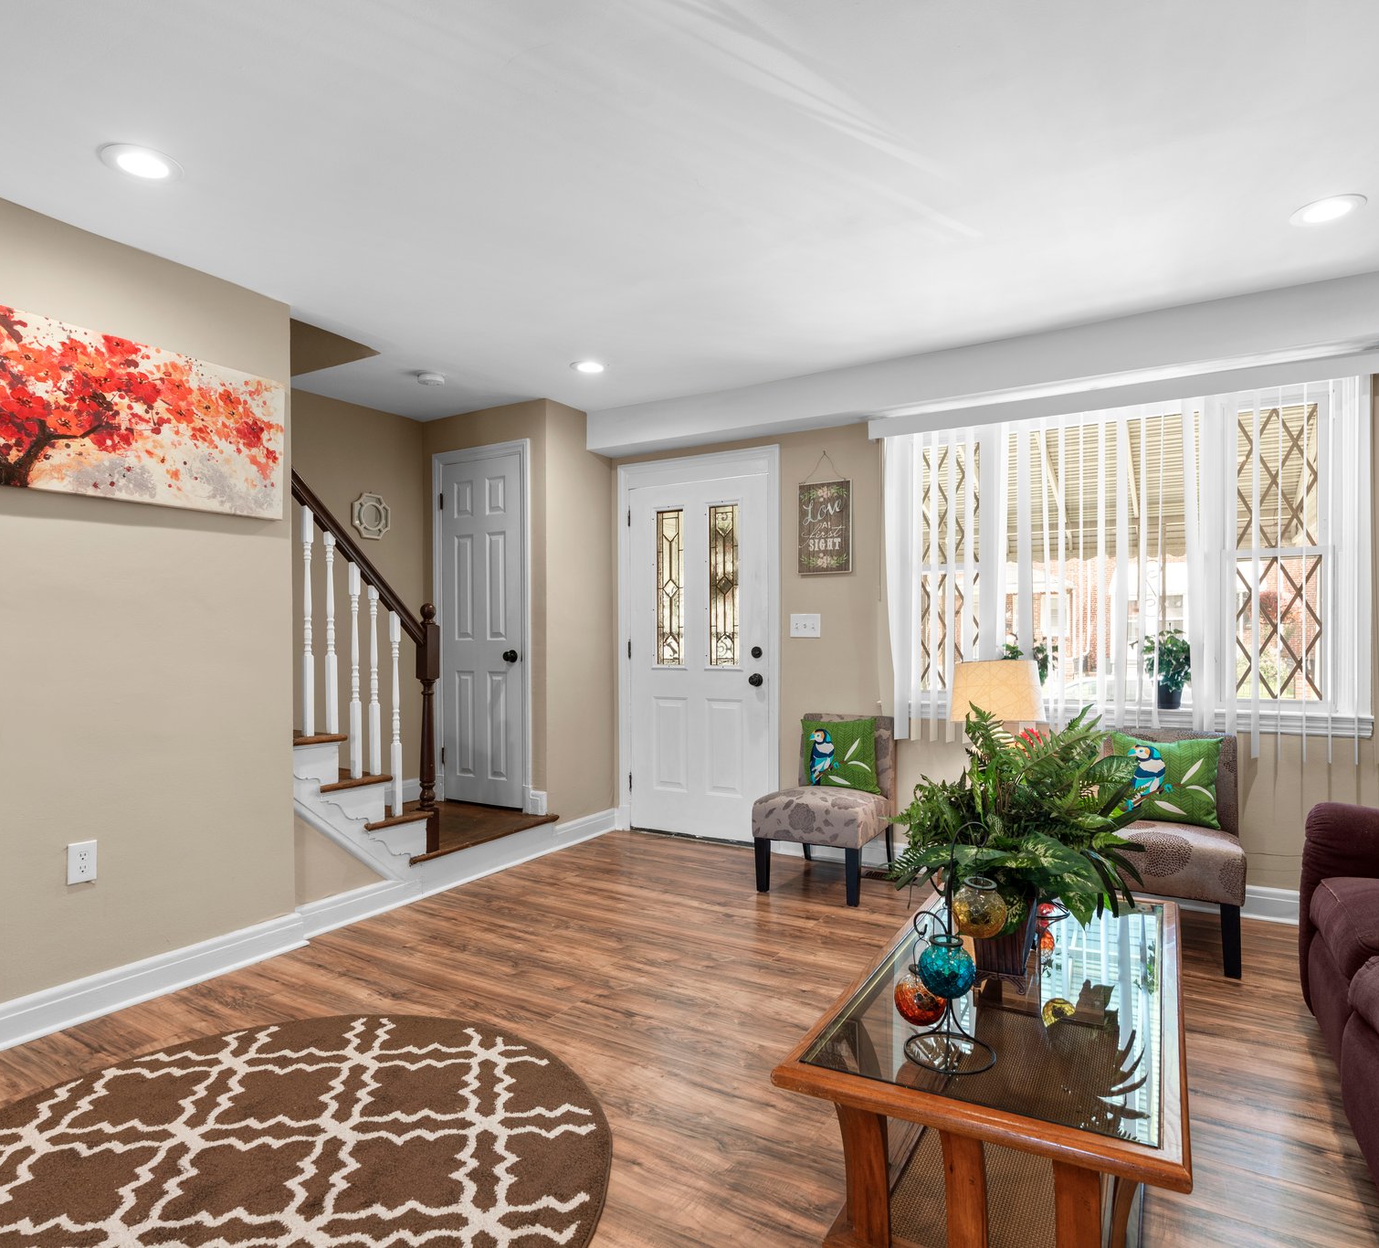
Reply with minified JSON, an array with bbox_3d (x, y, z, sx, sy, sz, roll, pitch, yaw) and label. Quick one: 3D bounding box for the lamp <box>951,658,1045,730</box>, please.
[{"bbox_3d":[1.326,0.446,3.566,0.410,0.600,0.410,-1,-1,31],"label":"lamp"}]

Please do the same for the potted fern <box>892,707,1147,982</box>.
[{"bbox_3d":[0.737,0.489,1.869,0.550,0.600,0.480,-1,-1,31],"label":"potted fern"}]

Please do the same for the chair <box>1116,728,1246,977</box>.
[{"bbox_3d":[1.832,0.822,3.205,0.510,0.770,0.670,-1,-1,31],"label":"chair"}]

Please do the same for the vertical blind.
[{"bbox_3d":[1.788,-0.215,3.651,1.915,1.512,0.100,-1,-1,31],"label":"vertical blind"}]

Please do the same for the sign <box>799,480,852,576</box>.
[{"bbox_3d":[0.718,-0.503,4.379,0.285,0.477,0.020,-1,-1,31],"label":"sign"}]

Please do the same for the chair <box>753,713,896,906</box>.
[{"bbox_3d":[0.668,0.838,3.961,0.510,0.770,0.660,-1,-1,31],"label":"chair"}]

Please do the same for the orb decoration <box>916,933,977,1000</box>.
[{"bbox_3d":[0.454,0.606,1.470,0.103,0.115,0.103,-1,-1,31],"label":"orb decoration"}]

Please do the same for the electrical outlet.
[{"bbox_3d":[-1.873,0.737,2.567,0.010,0.126,0.077,-1,-1,31],"label":"electrical outlet"}]

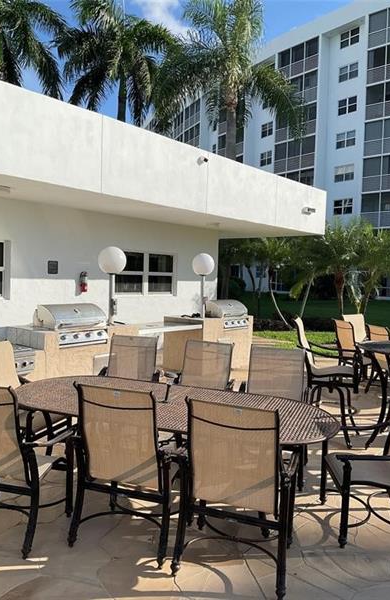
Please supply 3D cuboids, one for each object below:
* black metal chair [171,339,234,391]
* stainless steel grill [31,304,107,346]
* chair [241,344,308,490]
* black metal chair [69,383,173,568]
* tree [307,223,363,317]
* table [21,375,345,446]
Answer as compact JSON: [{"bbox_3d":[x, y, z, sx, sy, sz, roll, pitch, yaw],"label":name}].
[{"bbox_3d":[0.055,0.936,4.625,0.610,0.990,0.670,3,3,23],"label":"black metal chair"},{"bbox_3d":[-1.660,0.320,6.790,0.600,0.550,0.800,4,3,40],"label":"stainless steel grill"},{"bbox_3d":[0.659,0.965,4.335,0.610,0.990,0.670,2,3,20],"label":"chair"},{"bbox_3d":[-0.362,0.989,3.156,0.610,0.990,0.660,3,3,21],"label":"black metal chair"},{"bbox_3d":[4.861,-0.893,17.272,2.000,3.800,2.000,3,3,22],"label":"tree"},{"bbox_3d":[-0.255,1.105,3.662,2.440,0.720,1.150,3,3,24],"label":"table"}]

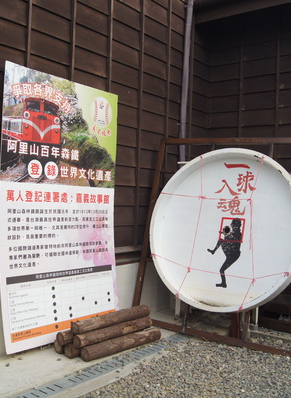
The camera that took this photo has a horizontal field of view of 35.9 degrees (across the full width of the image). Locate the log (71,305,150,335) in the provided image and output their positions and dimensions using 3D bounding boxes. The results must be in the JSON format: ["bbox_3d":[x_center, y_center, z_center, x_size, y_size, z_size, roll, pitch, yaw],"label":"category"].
[{"bbox_3d":[-0.245,0.933,3.496,0.095,0.095,0.760,3,1,42],"label":"log"}]

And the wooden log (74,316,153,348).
[{"bbox_3d":[-0.226,1.016,3.436,0.091,0.091,0.745,3,1,43],"label":"wooden log"}]

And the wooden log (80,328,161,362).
[{"bbox_3d":[-0.163,1.097,3.401,0.102,0.102,0.737,3,1,44],"label":"wooden log"}]

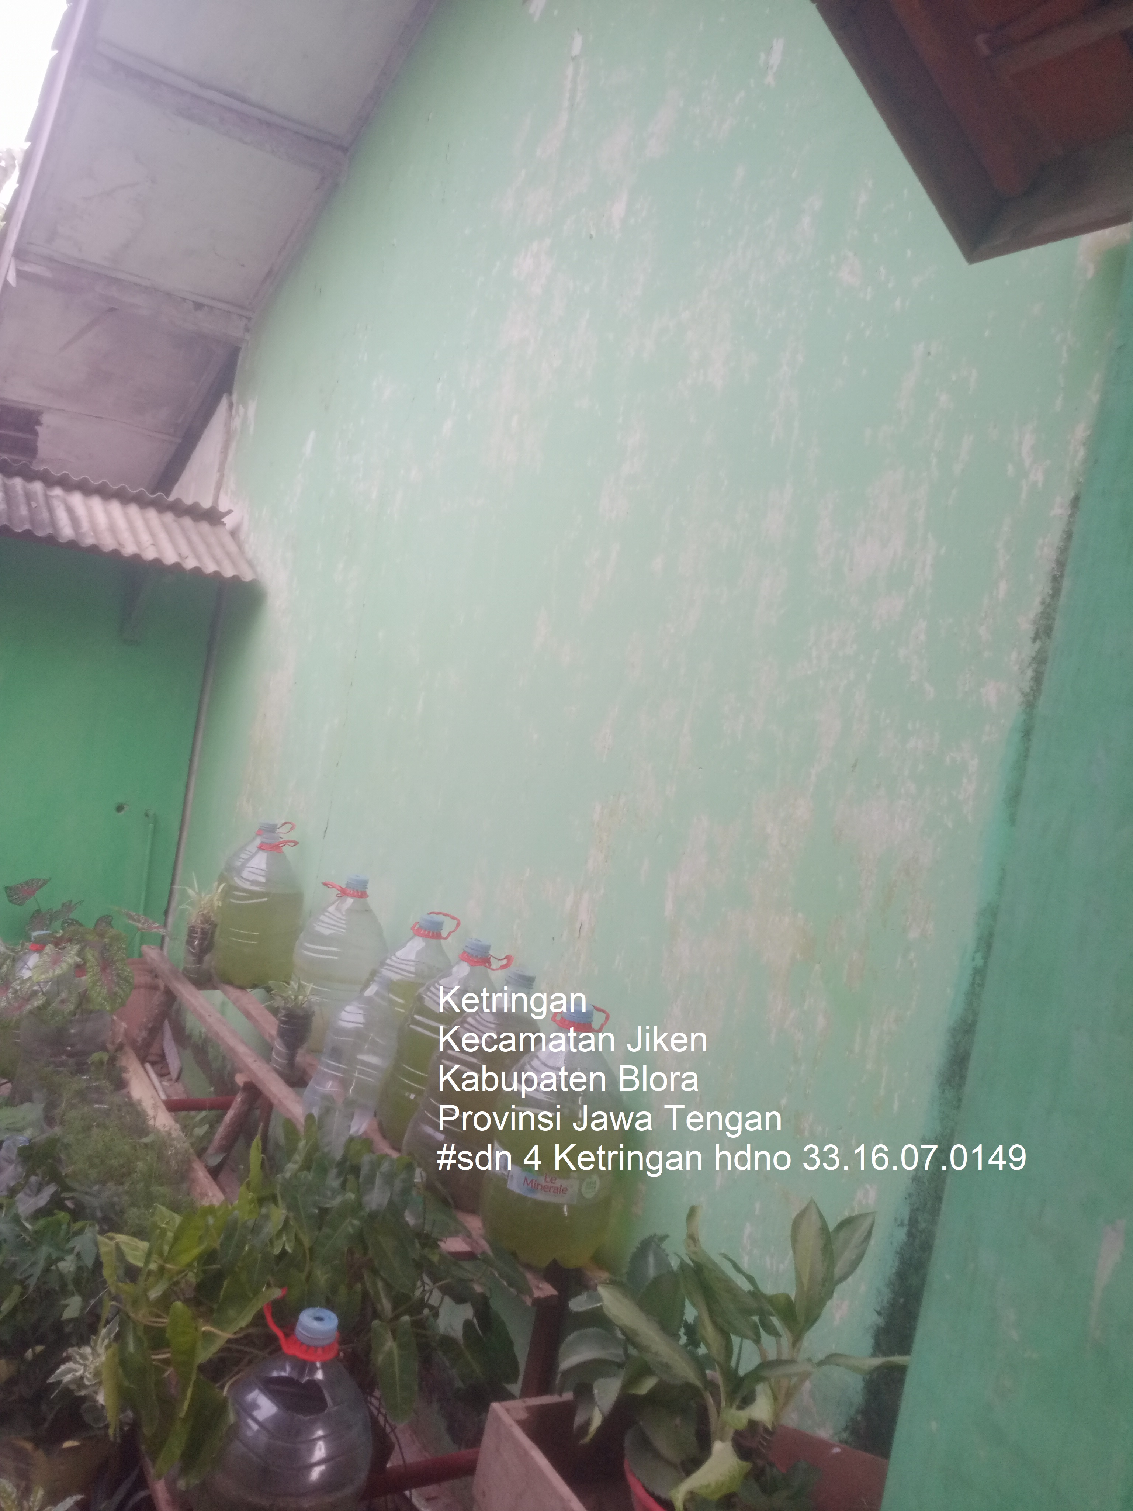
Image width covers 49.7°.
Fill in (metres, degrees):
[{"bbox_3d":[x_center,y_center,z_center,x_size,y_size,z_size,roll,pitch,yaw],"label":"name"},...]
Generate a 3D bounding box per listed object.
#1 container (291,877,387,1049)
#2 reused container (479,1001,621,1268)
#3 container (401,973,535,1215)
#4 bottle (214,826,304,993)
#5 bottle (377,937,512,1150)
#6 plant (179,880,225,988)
[{"bbox_3d":[-0.599,0.559,3.313,0.250,0.458,0.250,6,4,-32],"label":"container"},{"bbox_3d":[-0.018,0.707,2.318,0.243,0.466,0.243,10,4,3],"label":"reused container"},{"bbox_3d":[-0.165,0.665,2.482,0.243,0.466,0.243,18,4,1],"label":"container"},{"bbox_3d":[-0.947,0.470,3.783,0.250,0.458,0.250,6,4,-32],"label":"bottle"},{"bbox_3d":[-0.269,0.650,2.803,0.243,0.466,0.243,16,4,-2],"label":"bottle"},{"bbox_3d":[-1.119,0.531,3.700,0.135,0.310,0.135,7,4,-32],"label":"plant"}]

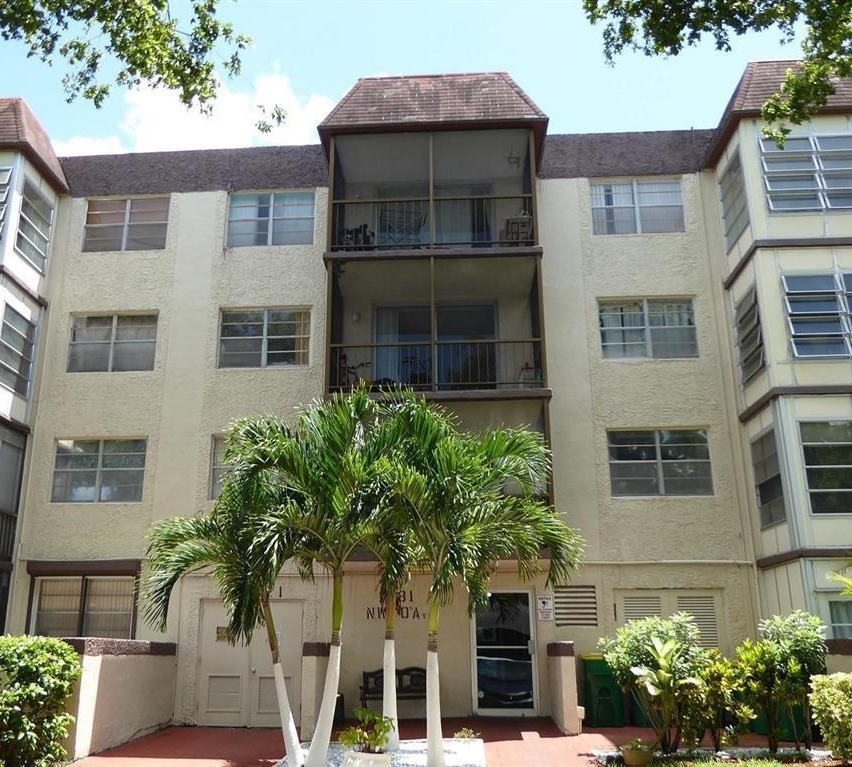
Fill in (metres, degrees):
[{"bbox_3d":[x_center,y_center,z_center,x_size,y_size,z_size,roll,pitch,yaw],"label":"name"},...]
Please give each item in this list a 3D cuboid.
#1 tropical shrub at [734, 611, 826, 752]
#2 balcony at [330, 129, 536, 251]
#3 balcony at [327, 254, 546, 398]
[{"bbox_3d":[4.550,3.798,9.499,1.154,1.684,1.150,-1,-18,3],"label":"tropical shrub"},{"bbox_3d":[0.149,-3.387,14.796,3.902,2.656,1.750,-1,-18,3],"label":"balcony"},{"bbox_3d":[0.208,-0.774,13.929,3.879,2.711,1.750,-1,-18,3],"label":"balcony"}]

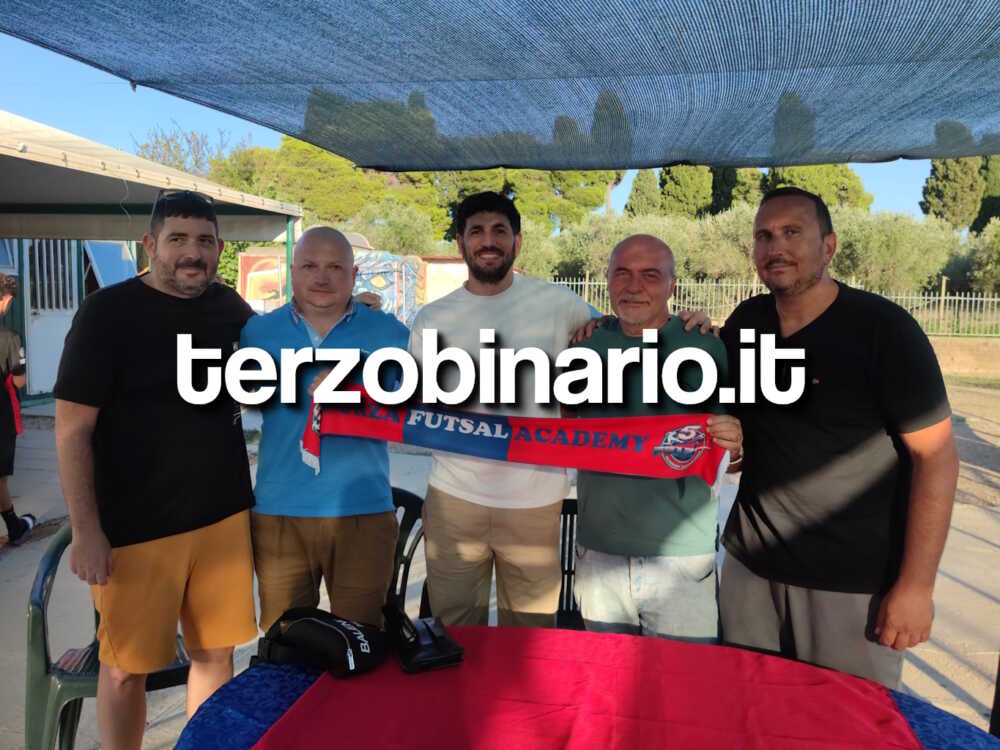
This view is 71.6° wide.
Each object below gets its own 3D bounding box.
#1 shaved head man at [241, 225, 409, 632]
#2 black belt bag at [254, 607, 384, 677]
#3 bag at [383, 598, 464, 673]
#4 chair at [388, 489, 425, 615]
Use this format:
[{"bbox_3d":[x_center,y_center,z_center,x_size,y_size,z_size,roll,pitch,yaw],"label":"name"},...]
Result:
[{"bbox_3d":[-0.508,0.410,2.030,0.540,1.670,0.370,0,5,-9],"label":"shaved head man"},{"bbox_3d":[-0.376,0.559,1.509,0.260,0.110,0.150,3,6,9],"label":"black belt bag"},{"bbox_3d":[-0.169,0.566,1.557,0.145,0.100,0.155,-1,6,-23],"label":"bag"},{"bbox_3d":[-0.427,0.845,2.226,0.570,0.850,0.560,1,6,-6],"label":"chair"}]

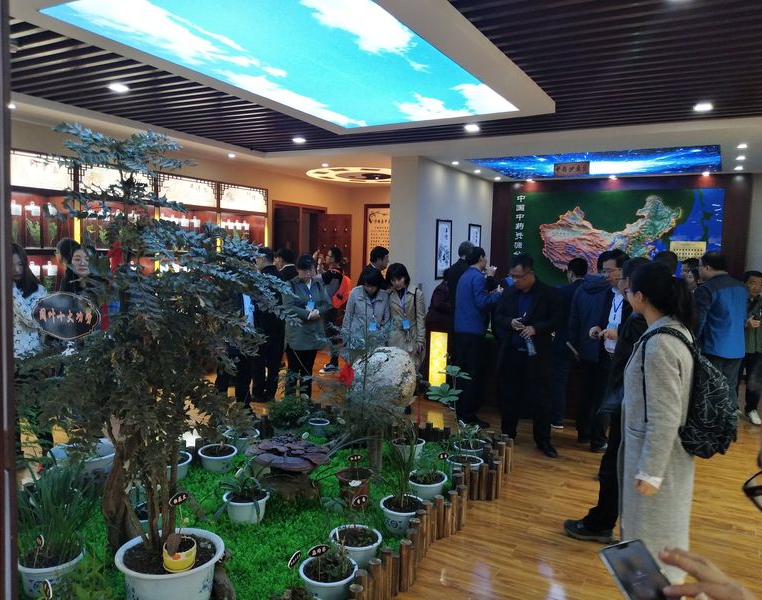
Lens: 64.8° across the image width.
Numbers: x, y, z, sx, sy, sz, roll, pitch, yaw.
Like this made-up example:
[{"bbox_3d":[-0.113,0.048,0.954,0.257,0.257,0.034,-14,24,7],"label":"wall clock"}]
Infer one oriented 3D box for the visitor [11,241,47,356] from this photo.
[{"bbox_3d":[-2.670,0.383,4.500,0.470,1.621,0.340,4,5,27],"label":"visitor"}]

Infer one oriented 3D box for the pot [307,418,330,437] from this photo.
[{"bbox_3d":[-0.556,1.170,5.448,0.188,0.130,0.188,2,4,0],"label":"pot"}]

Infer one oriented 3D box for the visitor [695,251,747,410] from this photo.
[{"bbox_3d":[3.126,0.443,5.500,0.520,1.750,0.360,-1,5,-30],"label":"visitor"}]

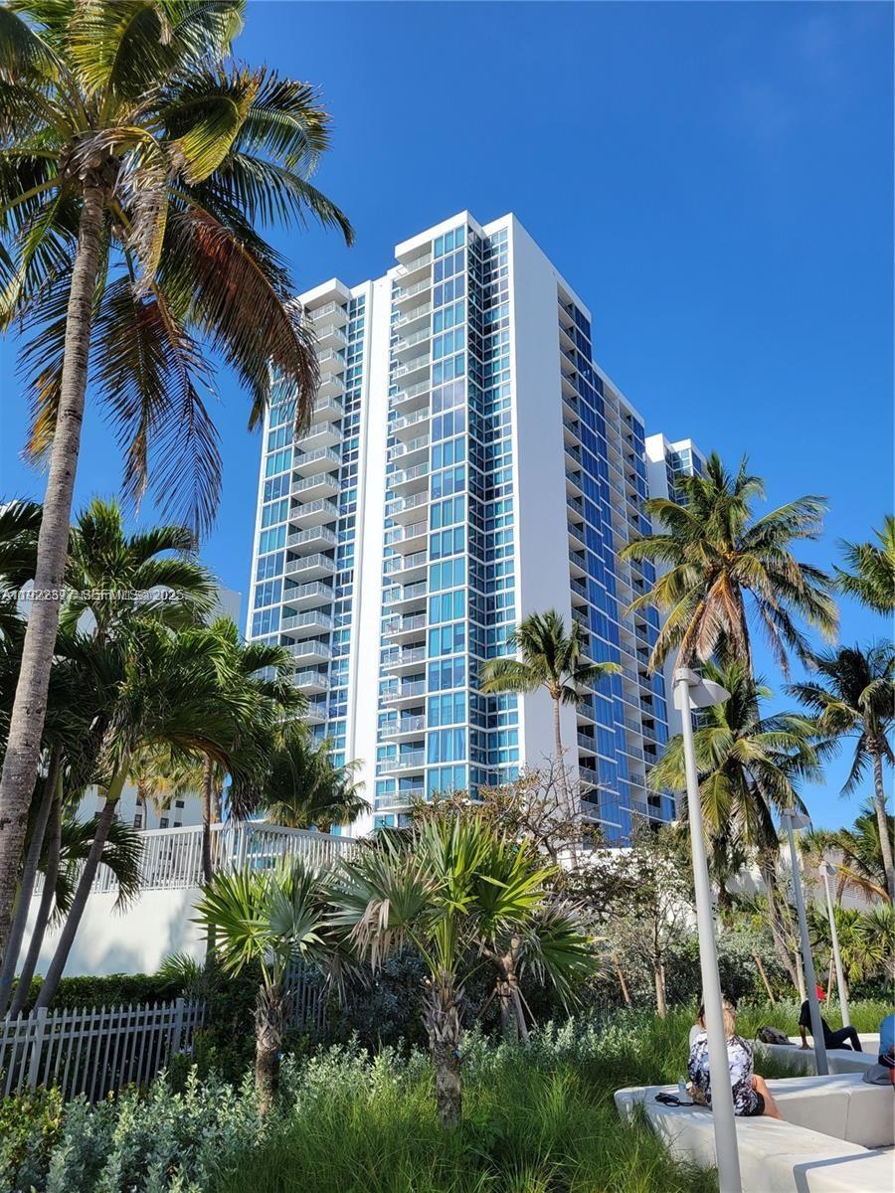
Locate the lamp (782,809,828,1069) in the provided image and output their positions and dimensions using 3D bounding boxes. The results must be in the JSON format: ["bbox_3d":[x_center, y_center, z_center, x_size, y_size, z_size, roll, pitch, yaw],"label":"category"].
[{"bbox_3d":[4.706,4.443,11.430,0.430,3.400,0.280,-7,-23,18],"label":"lamp"}]

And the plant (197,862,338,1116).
[{"bbox_3d":[-1.569,3.296,7.404,1.250,2.200,1.250,4,-22,-10],"label":"plant"}]

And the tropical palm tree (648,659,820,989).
[{"bbox_3d":[6.929,5.203,20.538,4.100,7.900,4.100,-7,-23,17],"label":"tropical palm tree"}]

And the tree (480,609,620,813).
[{"bbox_3d":[3.944,5.753,32.146,4.800,11.400,4.800,-2,-22,7],"label":"tree"}]

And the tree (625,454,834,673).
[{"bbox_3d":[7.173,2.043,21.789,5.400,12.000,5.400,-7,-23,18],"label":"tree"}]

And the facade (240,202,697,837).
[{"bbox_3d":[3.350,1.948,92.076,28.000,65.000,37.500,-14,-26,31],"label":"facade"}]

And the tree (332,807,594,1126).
[{"bbox_3d":[0.118,2.993,7.097,1.950,2.550,1.800,0,-22,1],"label":"tree"}]

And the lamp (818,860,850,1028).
[{"bbox_3d":[7.978,7.071,18.032,0.430,3.400,0.280,-7,-23,18],"label":"lamp"}]

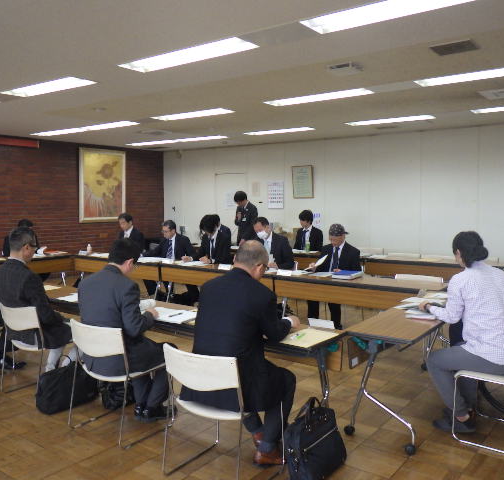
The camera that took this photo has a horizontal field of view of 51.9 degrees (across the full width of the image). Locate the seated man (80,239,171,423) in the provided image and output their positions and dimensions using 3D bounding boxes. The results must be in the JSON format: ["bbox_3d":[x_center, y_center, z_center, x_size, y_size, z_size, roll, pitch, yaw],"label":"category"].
[{"bbox_3d":[-0.830,0.607,3.514,0.550,1.250,0.700,4,5,41],"label":"seated man"}]

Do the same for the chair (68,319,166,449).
[{"bbox_3d":[-0.909,0.922,3.597,0.520,0.770,0.530,3,6,36],"label":"chair"}]

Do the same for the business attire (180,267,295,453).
[{"bbox_3d":[-0.077,0.689,2.980,0.580,1.060,0.620,3,5,39],"label":"business attire"}]

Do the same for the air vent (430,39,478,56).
[{"bbox_3d":[1.483,-1.414,3.787,0.300,0.040,0.310,3,6,36],"label":"air vent"}]

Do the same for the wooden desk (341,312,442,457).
[{"bbox_3d":[1.267,0.869,3.850,0.460,0.710,1.800,3,5,36],"label":"wooden desk"}]

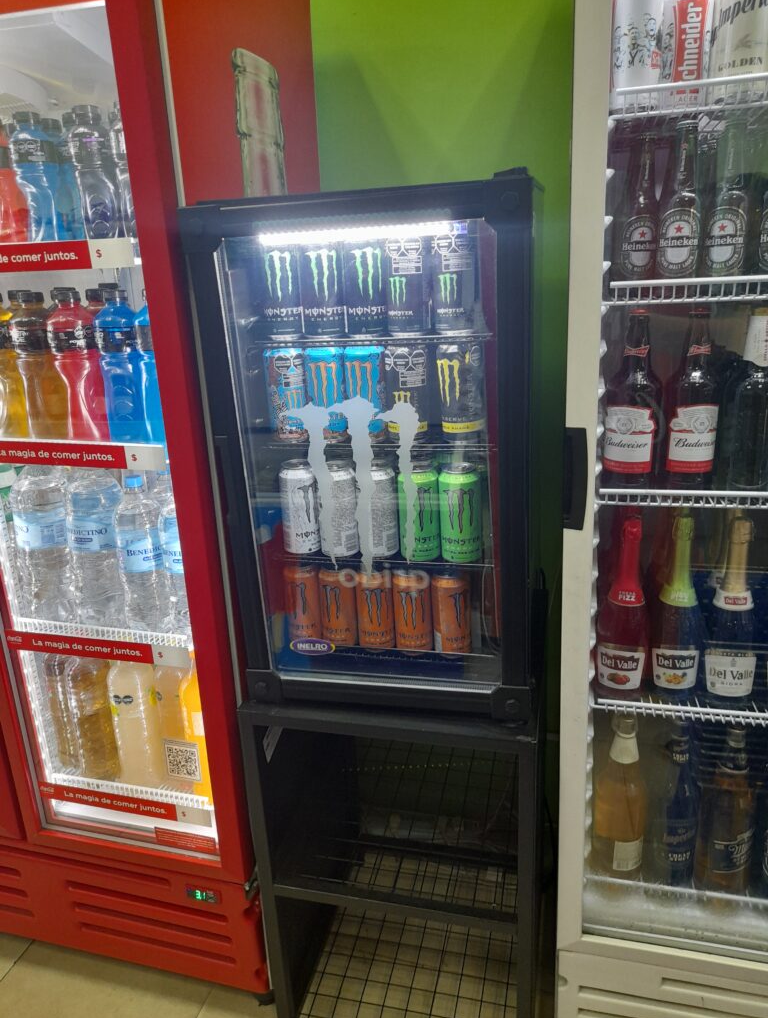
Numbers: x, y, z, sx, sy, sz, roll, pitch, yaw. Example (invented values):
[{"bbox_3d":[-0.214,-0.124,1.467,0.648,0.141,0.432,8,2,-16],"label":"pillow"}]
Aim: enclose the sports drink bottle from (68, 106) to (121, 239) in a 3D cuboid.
[{"bbox_3d":[-0.495,-0.546,1.248,0.067,0.228,0.067,2,18,16],"label":"sports drink bottle"}]

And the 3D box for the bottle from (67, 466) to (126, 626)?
[{"bbox_3d":[-0.558,0.072,1.452,0.102,0.340,0.102,2,18,16],"label":"bottle"}]

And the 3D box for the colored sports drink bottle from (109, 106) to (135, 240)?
[{"bbox_3d":[-0.419,-0.541,1.226,0.067,0.228,0.067,2,18,16],"label":"colored sports drink bottle"}]

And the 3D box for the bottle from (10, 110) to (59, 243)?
[{"bbox_3d":[-0.580,-0.544,1.244,0.069,0.222,0.069,2,18,16],"label":"bottle"}]

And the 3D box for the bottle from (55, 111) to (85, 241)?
[{"bbox_3d":[-0.512,-0.557,1.270,0.069,0.222,0.069,2,18,16],"label":"bottle"}]

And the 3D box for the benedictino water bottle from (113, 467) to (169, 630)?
[{"bbox_3d":[-0.458,0.089,1.423,0.088,0.316,0.088,2,18,16],"label":"benedictino water bottle"}]

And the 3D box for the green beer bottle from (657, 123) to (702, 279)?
[{"bbox_3d":[0.425,-0.424,1.055,0.061,0.232,0.061,2,18,15],"label":"green beer bottle"}]

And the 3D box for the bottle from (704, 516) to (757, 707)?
[{"bbox_3d":[0.570,0.166,1.210,0.083,0.322,0.083,2,18,15],"label":"bottle"}]

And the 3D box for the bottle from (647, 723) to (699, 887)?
[{"bbox_3d":[0.528,0.529,1.347,0.086,0.309,0.086,2,18,15],"label":"bottle"}]

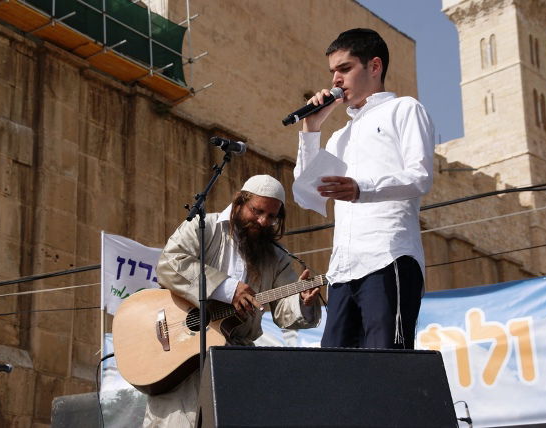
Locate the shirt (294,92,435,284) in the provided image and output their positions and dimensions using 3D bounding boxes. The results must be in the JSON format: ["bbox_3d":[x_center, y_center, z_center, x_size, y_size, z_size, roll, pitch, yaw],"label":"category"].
[{"bbox_3d":[0.332,-0.084,4.280,0.380,0.750,0.480,12,-21,-40],"label":"shirt"}]

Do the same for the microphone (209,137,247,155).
[{"bbox_3d":[-0.174,-0.266,4.591,0.051,0.051,0.260,-10,-8,27],"label":"microphone"}]

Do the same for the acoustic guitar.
[{"bbox_3d":[-0.120,0.374,4.607,1.028,0.400,0.120,-18,-29,11],"label":"acoustic guitar"}]

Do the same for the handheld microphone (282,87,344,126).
[{"bbox_3d":[0.149,-0.383,4.284,0.260,0.051,0.051,-29,-9,-17],"label":"handheld microphone"}]

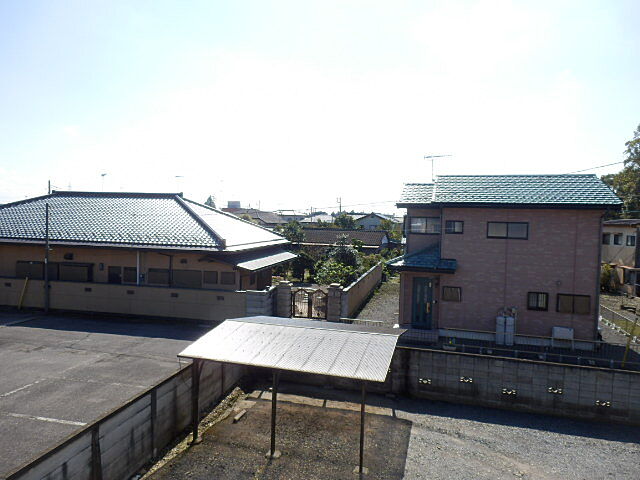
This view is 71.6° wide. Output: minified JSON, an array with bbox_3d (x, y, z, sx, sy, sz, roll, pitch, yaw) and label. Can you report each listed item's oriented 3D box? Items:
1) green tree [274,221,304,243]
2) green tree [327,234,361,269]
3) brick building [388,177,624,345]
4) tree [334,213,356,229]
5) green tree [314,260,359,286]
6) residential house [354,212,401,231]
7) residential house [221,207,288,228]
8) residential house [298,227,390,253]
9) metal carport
[{"bbox_3d":[-2.562,0.947,37.594,2.700,5.110,2.700,2,3,16],"label":"green tree"},{"bbox_3d":[1.846,1.603,36.619,2.800,4.120,2.700,2,3,16],"label":"green tree"},{"bbox_3d":[8.785,0.574,23.053,9.300,7.850,7.300,2,3,16],"label":"brick building"},{"bbox_3d":[3.615,-0.726,64.036,3.400,6.190,3.400,2,3,16],"label":"tree"},{"bbox_3d":[1.165,2.669,34.470,3.400,2.170,3.000,2,3,16],"label":"green tree"},{"bbox_3d":[12.556,-2.629,98.288,7.800,7.100,9.000,2,3,16],"label":"residential house"},{"bbox_3d":[-12.729,-2.620,85.990,12.500,7.000,11.000,2,3,16],"label":"residential house"},{"bbox_3d":[2.265,1.120,43.865,8.800,4.400,7.000,2,3,16],"label":"residential house"},{"bbox_3d":[-0.320,3.588,12.285,4.910,2.420,5.050,2,3,17],"label":"metal carport"}]

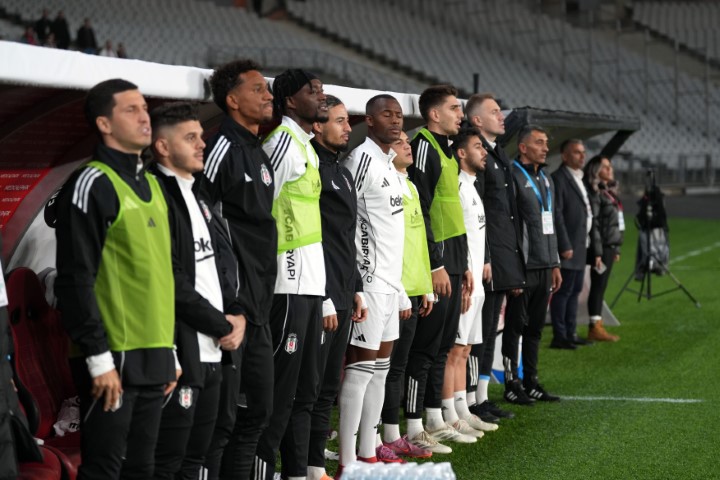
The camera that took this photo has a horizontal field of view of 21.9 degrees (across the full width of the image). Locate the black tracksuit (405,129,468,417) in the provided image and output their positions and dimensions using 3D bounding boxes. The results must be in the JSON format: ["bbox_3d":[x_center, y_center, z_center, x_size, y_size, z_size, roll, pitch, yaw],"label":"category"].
[{"bbox_3d":[0.411,0.175,10.000,0.360,1.560,0.480,1,2,28],"label":"black tracksuit"}]

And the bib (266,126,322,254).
[{"bbox_3d":[-0.294,-0.222,8.350,0.260,0.580,0.370,1,2,26],"label":"bib"}]

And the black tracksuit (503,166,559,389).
[{"bbox_3d":[1.125,0.220,12.200,0.340,1.460,0.480,2,2,34],"label":"black tracksuit"}]

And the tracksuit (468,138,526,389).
[{"bbox_3d":[0.835,0.143,11.300,0.360,1.520,0.500,1,2,24],"label":"tracksuit"}]

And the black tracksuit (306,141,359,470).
[{"bbox_3d":[-0.125,0.310,8.800,0.340,1.560,0.470,1,2,30],"label":"black tracksuit"}]

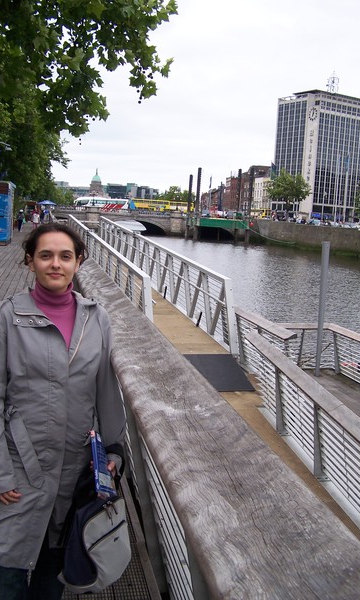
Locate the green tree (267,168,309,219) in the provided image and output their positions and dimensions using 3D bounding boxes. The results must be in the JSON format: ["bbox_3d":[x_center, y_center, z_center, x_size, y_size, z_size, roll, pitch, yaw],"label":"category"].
[{"bbox_3d":[24.154,-23.592,148.000,9.200,11.800,9.200,3,7,0],"label":"green tree"}]

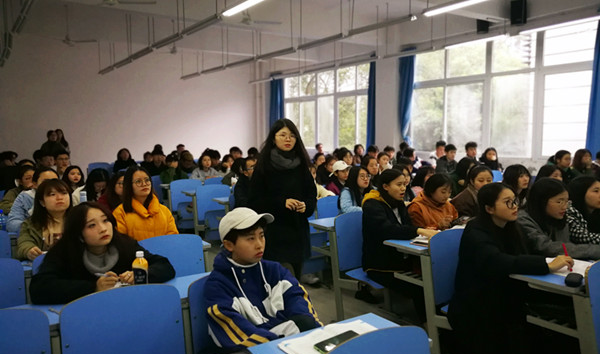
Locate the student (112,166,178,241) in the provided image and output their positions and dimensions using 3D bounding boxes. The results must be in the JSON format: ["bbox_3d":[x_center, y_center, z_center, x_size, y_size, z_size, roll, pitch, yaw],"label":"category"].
[{"bbox_3d":[-1.123,0.564,3.392,0.530,1.240,0.700,-3,6,-34],"label":"student"}]

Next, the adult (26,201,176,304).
[{"bbox_3d":[-1.012,0.706,2.369,0.620,1.180,0.720,-4,7,-35],"label":"adult"}]

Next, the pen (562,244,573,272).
[{"bbox_3d":[1.434,0.431,2.507,0.012,0.145,0.012,-10,-6,-34],"label":"pen"}]

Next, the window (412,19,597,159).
[{"bbox_3d":[3.618,-1.547,9.036,0.120,2.220,3.850,-4,7,-35],"label":"window"}]

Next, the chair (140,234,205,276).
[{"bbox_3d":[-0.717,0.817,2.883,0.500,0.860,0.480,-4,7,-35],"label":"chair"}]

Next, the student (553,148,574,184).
[{"bbox_3d":[3.792,0.245,6.740,0.500,1.220,0.700,-4,7,-35],"label":"student"}]

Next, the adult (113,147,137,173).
[{"bbox_3d":[-3.520,0.044,9.455,0.500,1.200,0.700,-4,7,-35],"label":"adult"}]

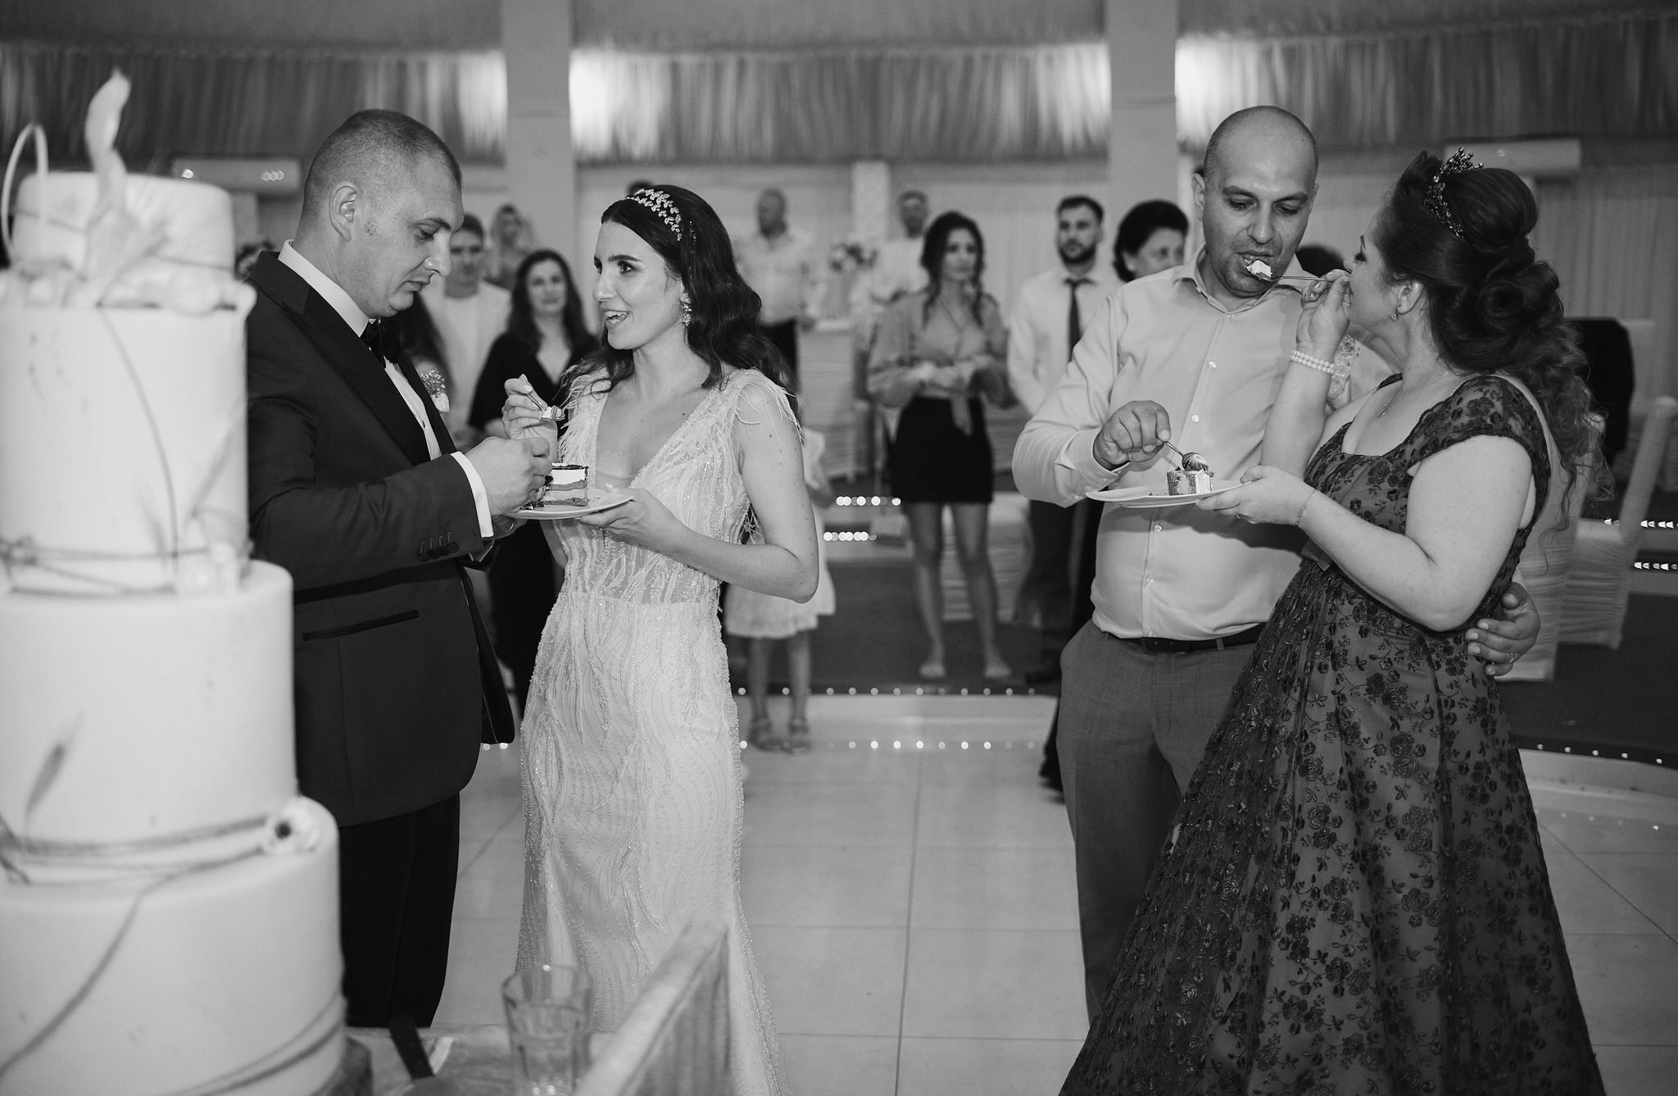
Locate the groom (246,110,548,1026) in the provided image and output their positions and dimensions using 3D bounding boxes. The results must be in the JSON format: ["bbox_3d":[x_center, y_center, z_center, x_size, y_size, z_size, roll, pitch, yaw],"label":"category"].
[{"bbox_3d":[-0.591,0.303,2.185,0.480,1.729,0.540,1,8,8],"label":"groom"}]

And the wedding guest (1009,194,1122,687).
[{"bbox_3d":[0.890,-0.404,6.106,0.530,1.781,0.300,1,8,11],"label":"wedding guest"}]

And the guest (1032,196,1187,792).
[{"bbox_3d":[0.899,-0.134,4.831,0.580,1.765,0.420,-5,9,-30],"label":"guest"}]

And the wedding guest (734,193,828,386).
[{"bbox_3d":[-0.331,-1.066,8.838,0.500,1.720,0.320,-1,8,-6],"label":"wedding guest"}]

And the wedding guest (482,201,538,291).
[{"bbox_3d":[-1.751,-1.029,8.841,0.450,1.653,0.300,-2,8,-11],"label":"wedding guest"}]

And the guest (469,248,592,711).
[{"bbox_3d":[-0.971,-0.153,5.432,0.480,1.654,0.320,-2,8,-10],"label":"guest"}]

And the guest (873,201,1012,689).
[{"bbox_3d":[0.384,-0.371,6.009,0.530,1.690,0.360,-1,8,-3],"label":"guest"}]

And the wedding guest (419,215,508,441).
[{"bbox_3d":[-1.466,-0.427,6.503,0.520,1.762,0.300,-3,8,-14],"label":"wedding guest"}]

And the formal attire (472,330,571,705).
[{"bbox_3d":[-0.978,-0.050,5.447,0.480,1.346,0.310,-2,8,-10],"label":"formal attire"}]

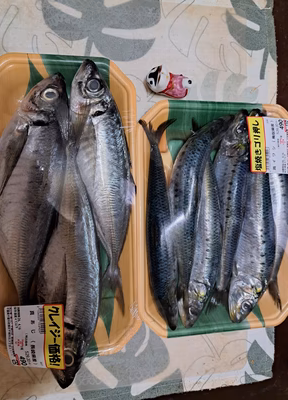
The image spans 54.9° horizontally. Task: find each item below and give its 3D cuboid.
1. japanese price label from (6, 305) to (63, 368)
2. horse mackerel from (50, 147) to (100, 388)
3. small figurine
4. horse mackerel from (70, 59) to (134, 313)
[{"bbox_3d":[-0.104,0.131,0.266,0.059,0.004,0.060,1,93,4],"label":"japanese price label"},{"bbox_3d":[-0.070,0.057,0.269,0.053,0.038,0.255,2,91,-9],"label":"horse mackerel"},{"bbox_3d":[0.027,-0.127,0.296,0.043,0.028,0.026,13,90,-9],"label":"small figurine"},{"bbox_3d":[-0.038,-0.011,0.281,0.057,0.038,0.260,-6,94,-9],"label":"horse mackerel"}]

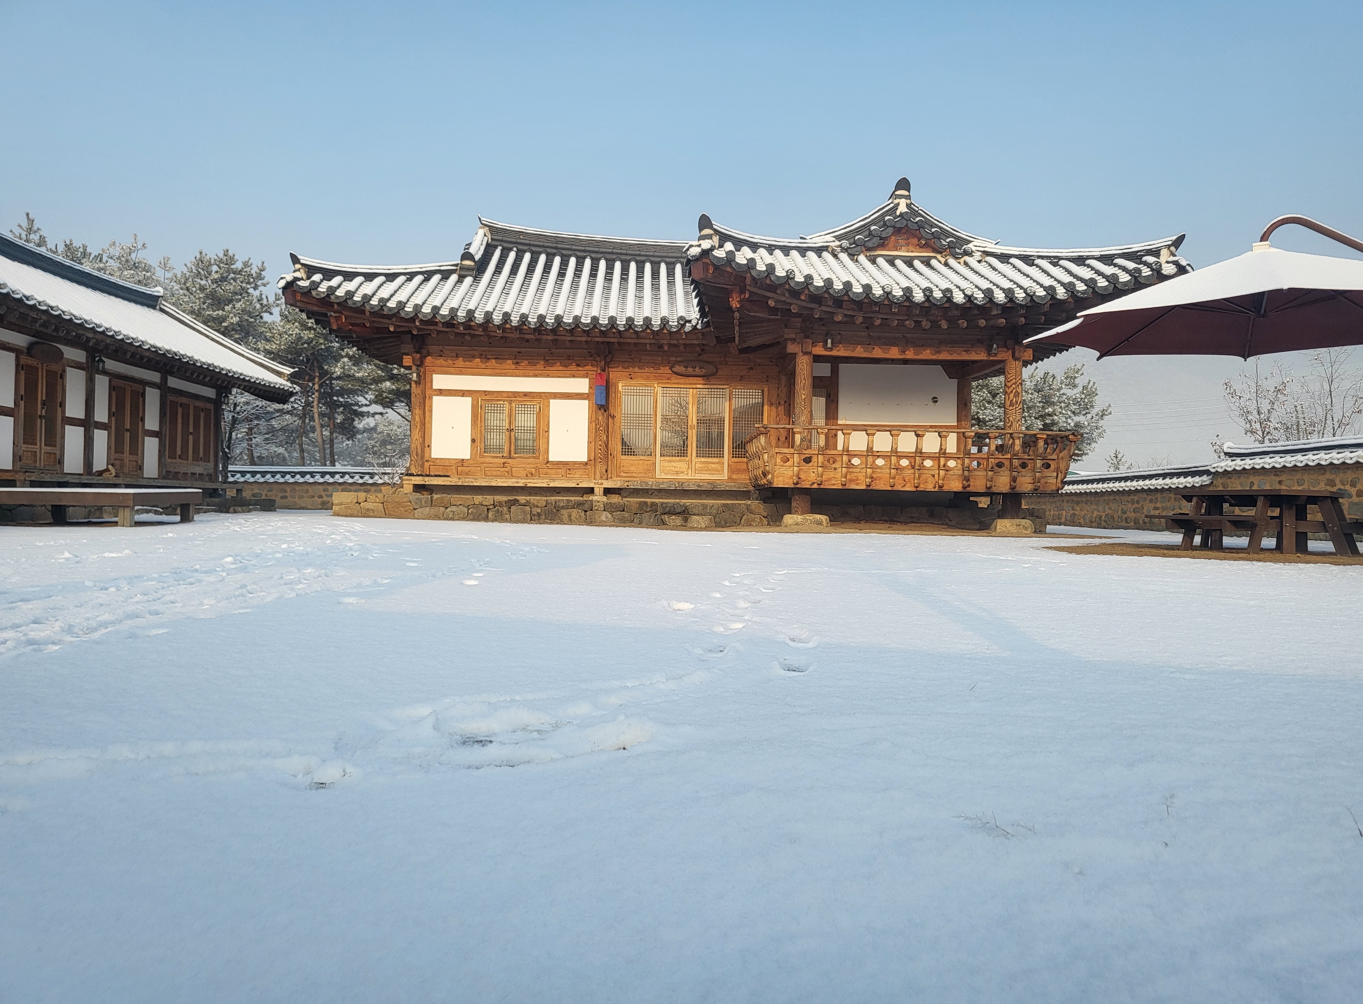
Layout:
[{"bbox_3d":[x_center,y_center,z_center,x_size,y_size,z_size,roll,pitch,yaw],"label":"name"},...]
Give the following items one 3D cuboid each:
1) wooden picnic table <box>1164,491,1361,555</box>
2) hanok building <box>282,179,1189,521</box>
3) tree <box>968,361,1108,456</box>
[{"bbox_3d":[7.117,0.243,12.600,1.900,0.750,1.950,1,0,-35],"label":"wooden picnic table"},{"bbox_3d":[0.029,-2.747,21.045,14.300,6.500,12.400,1,0,-3],"label":"hanok building"},{"bbox_3d":[10.285,-1.707,29.810,4.500,4.900,4.300,1,0,0],"label":"tree"}]

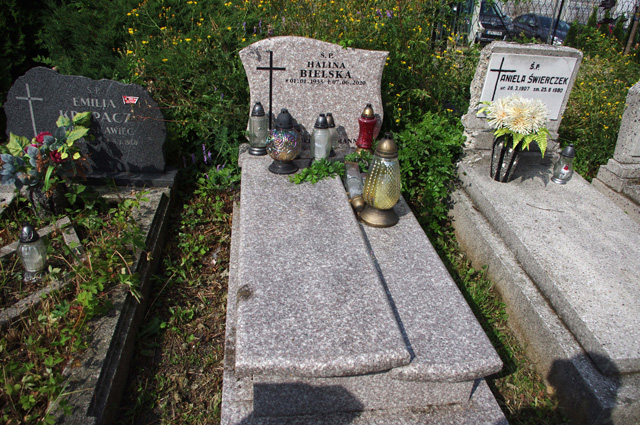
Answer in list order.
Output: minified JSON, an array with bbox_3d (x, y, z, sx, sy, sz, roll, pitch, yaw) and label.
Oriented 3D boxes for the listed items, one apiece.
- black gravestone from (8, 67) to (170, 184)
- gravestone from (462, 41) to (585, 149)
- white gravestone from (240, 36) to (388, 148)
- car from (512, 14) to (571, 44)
[{"bbox_3d":[-1.379,-0.542,2.903,0.886,0.652,0.100,0,26,-9],"label":"black gravestone"},{"bbox_3d":[1.318,-0.771,3.236,0.654,0.675,0.160,1,29,-3],"label":"gravestone"},{"bbox_3d":[-0.042,-0.736,2.990,0.896,0.683,0.090,0,27,-8],"label":"white gravestone"},{"bbox_3d":[9.366,-7.611,20.243,1.674,1.418,4.088,-2,27,-10],"label":"car"}]

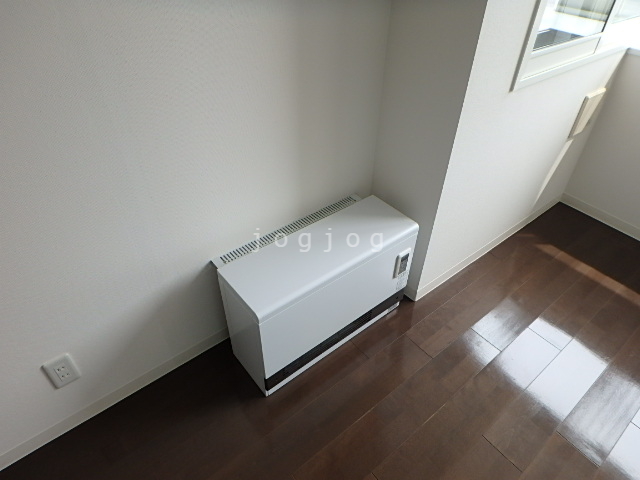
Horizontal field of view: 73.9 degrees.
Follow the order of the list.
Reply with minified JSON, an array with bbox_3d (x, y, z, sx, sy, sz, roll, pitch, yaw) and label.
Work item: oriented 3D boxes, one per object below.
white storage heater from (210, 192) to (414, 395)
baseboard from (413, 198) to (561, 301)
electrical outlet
[{"bbox_3d":[0.009,0.187,1.690,0.731,0.461,0.280,-27,47,-30],"label":"white storage heater"},{"bbox_3d":[0.914,-0.005,2.169,1.246,0.068,0.012,-27,48,-29],"label":"baseboard"},{"bbox_3d":[-0.778,0.400,1.287,0.070,0.119,0.010,-27,48,-29],"label":"electrical outlet"}]

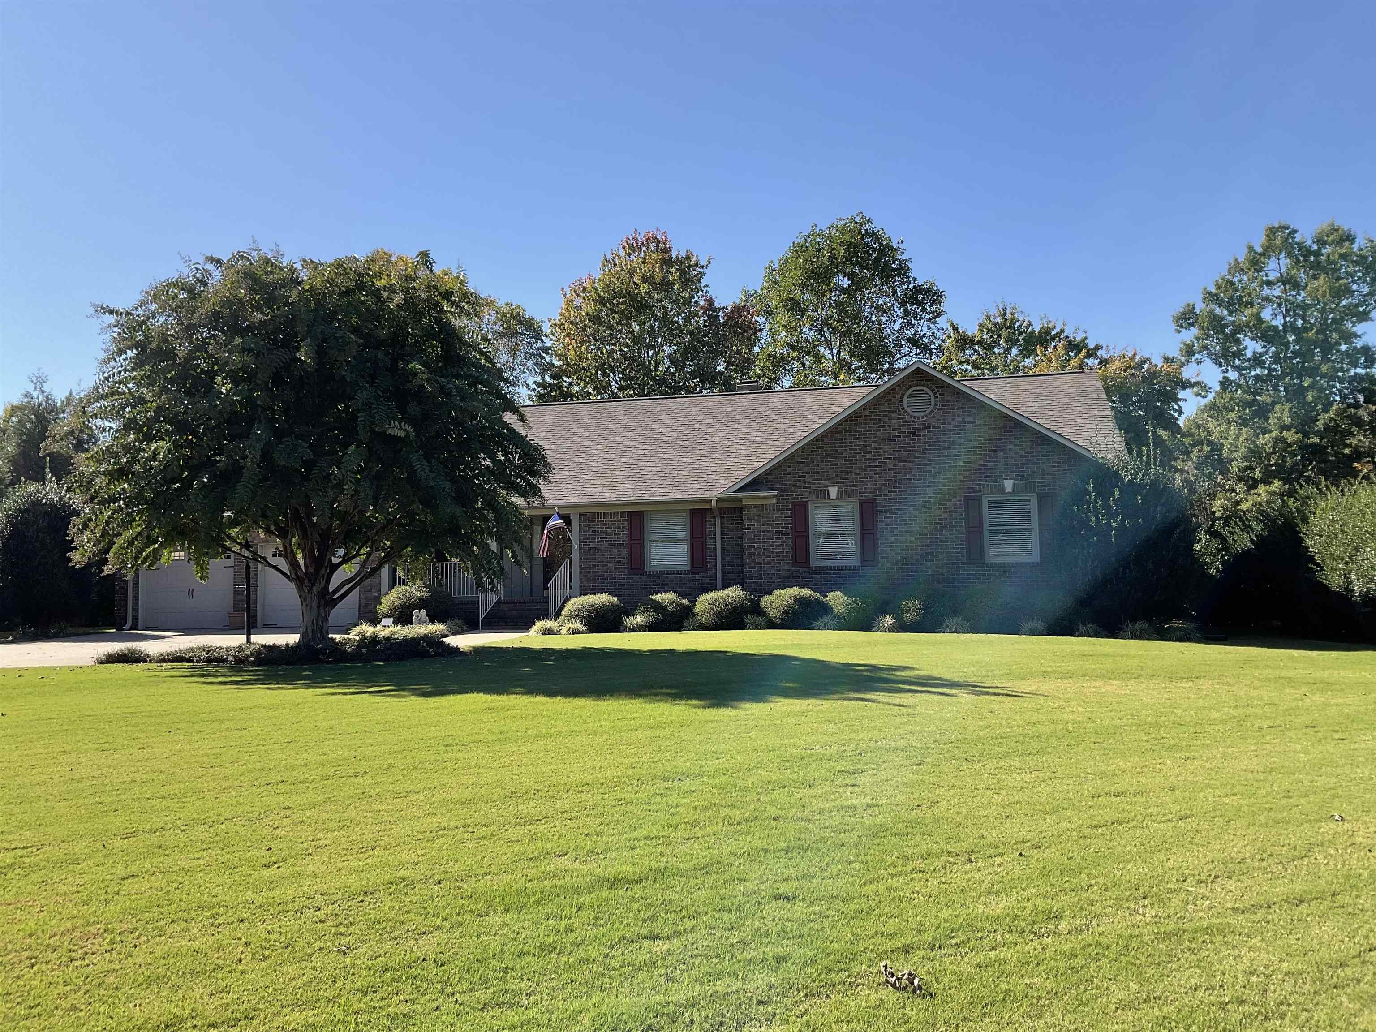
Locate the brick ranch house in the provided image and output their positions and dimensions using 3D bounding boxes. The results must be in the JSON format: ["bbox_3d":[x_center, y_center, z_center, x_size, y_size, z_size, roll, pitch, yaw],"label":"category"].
[{"bbox_3d":[-1.617,-0.108,31.851,25.000,6.300,11.900,-2,-4,14],"label":"brick ranch house"}]

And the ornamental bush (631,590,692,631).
[{"bbox_3d":[-0.563,2.088,25.156,1.340,0.910,1.200,-2,-5,13],"label":"ornamental bush"}]

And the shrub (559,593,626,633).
[{"bbox_3d":[-2.107,2.154,25.526,1.480,0.900,1.350,-1,-4,0],"label":"shrub"}]

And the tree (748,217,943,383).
[{"bbox_3d":[5.955,-3.640,43.000,7.150,15.300,7.400,-1,-4,0],"label":"tree"}]

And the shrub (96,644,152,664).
[{"bbox_3d":[-9.124,2.229,18.600,0.880,0.310,0.800,-2,-4,14],"label":"shrub"}]

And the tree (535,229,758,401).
[{"bbox_3d":[-1.491,-3.531,44.478,8.600,15.340,8.400,-2,-4,14],"label":"tree"}]

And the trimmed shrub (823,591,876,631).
[{"bbox_3d":[3.323,1.960,23.753,1.120,0.840,1.150,-2,-5,13],"label":"trimmed shrub"}]

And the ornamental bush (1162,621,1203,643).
[{"bbox_3d":[9.206,2.159,21.438,0.760,0.420,0.750,-2,-5,13],"label":"ornamental bush"}]

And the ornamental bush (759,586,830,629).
[{"bbox_3d":[2.219,1.916,24.030,1.460,0.900,1.300,-2,-5,13],"label":"ornamental bush"}]

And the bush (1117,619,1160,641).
[{"bbox_3d":[8.490,2.145,21.703,0.850,0.420,0.750,-2,-4,14],"label":"bush"}]

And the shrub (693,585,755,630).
[{"bbox_3d":[0.768,1.948,24.569,1.280,0.920,1.200,-1,-4,0],"label":"shrub"}]

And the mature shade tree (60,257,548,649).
[{"bbox_3d":[-6.645,-1.202,20.300,8.260,7.040,8.000,-1,-4,0],"label":"mature shade tree"}]

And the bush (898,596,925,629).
[{"bbox_3d":[4.562,1.974,23.518,0.570,0.680,0.570,-2,-4,14],"label":"bush"}]

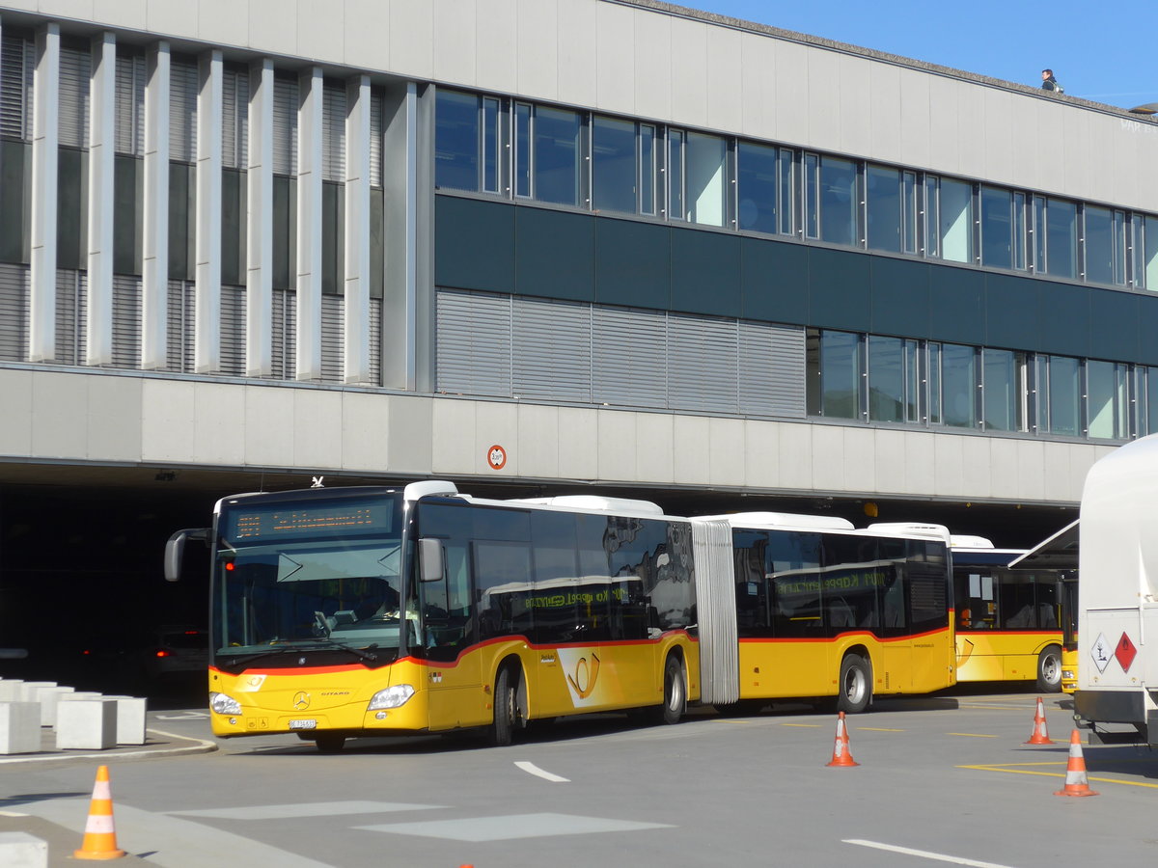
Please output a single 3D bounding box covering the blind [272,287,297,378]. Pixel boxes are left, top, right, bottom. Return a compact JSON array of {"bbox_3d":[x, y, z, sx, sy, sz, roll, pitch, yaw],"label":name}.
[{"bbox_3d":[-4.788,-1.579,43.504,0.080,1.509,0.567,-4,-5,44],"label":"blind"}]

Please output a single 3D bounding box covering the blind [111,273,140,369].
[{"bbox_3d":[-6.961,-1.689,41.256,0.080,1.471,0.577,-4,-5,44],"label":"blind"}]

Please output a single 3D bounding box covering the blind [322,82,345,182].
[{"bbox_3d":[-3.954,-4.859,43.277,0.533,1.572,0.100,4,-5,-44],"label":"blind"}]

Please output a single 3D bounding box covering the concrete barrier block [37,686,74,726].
[{"bbox_3d":[-6.632,3.448,33.856,0.490,0.490,0.490,1,-4,-11],"label":"concrete barrier block"}]

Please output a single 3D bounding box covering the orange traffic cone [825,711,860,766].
[{"bbox_3d":[2.465,2.847,25.000,0.320,0.510,0.320,0,-4,0],"label":"orange traffic cone"}]

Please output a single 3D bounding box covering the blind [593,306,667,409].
[{"bbox_3d":[0.896,-1.325,46.825,1.825,1.687,0.100,4,-5,-44],"label":"blind"}]

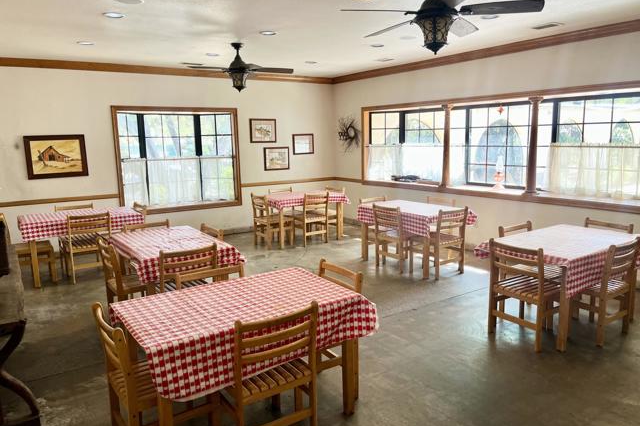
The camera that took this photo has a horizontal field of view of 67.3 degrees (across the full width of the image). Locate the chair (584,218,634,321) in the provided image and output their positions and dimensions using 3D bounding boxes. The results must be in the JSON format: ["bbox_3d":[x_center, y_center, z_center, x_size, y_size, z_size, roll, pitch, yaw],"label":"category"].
[{"bbox_3d":[2.567,0.510,4.574,0.510,0.820,0.480,-6,10,-28],"label":"chair"}]

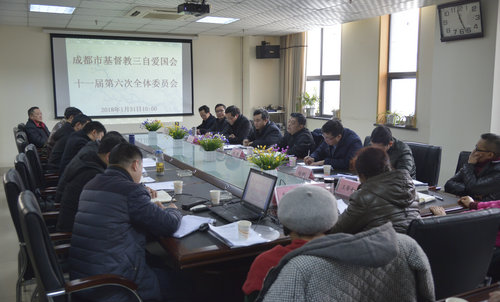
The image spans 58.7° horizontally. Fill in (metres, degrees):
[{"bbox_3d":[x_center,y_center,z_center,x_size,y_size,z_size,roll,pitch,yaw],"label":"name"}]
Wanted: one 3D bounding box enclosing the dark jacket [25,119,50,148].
[{"bbox_3d":[-2.688,-0.118,5.794,0.450,0.620,0.530,0,8,1],"label":"dark jacket"}]

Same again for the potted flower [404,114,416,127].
[{"bbox_3d":[2.315,-0.441,6.429,0.150,0.170,0.150,-4,9,-26],"label":"potted flower"}]

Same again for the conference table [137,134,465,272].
[{"bbox_3d":[-0.625,0.440,5.363,2.310,0.750,6.020,-4,9,-26],"label":"conference table"}]

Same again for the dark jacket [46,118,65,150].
[{"bbox_3d":[-2.182,-0.030,5.382,0.470,0.680,0.500,-4,9,-26],"label":"dark jacket"}]

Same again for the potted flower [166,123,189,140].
[{"bbox_3d":[-0.857,-0.177,5.347,0.300,0.285,0.280,-4,9,-26],"label":"potted flower"}]

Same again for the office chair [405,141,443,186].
[{"bbox_3d":[1.489,0.438,4.469,0.590,1.000,0.550,-4,9,-26],"label":"office chair"}]

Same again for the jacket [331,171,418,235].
[{"bbox_3d":[0.692,0.393,2.500,0.490,0.640,0.460,-4,9,-26],"label":"jacket"}]

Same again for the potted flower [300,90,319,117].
[{"bbox_3d":[1.172,-0.915,8.658,0.340,0.470,0.360,0,8,0],"label":"potted flower"}]

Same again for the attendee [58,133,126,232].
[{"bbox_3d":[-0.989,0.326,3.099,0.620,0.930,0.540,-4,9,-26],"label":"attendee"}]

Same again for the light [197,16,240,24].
[{"bbox_3d":[-0.513,-2.073,7.044,0.600,0.070,0.600,-4,9,-26],"label":"light"}]

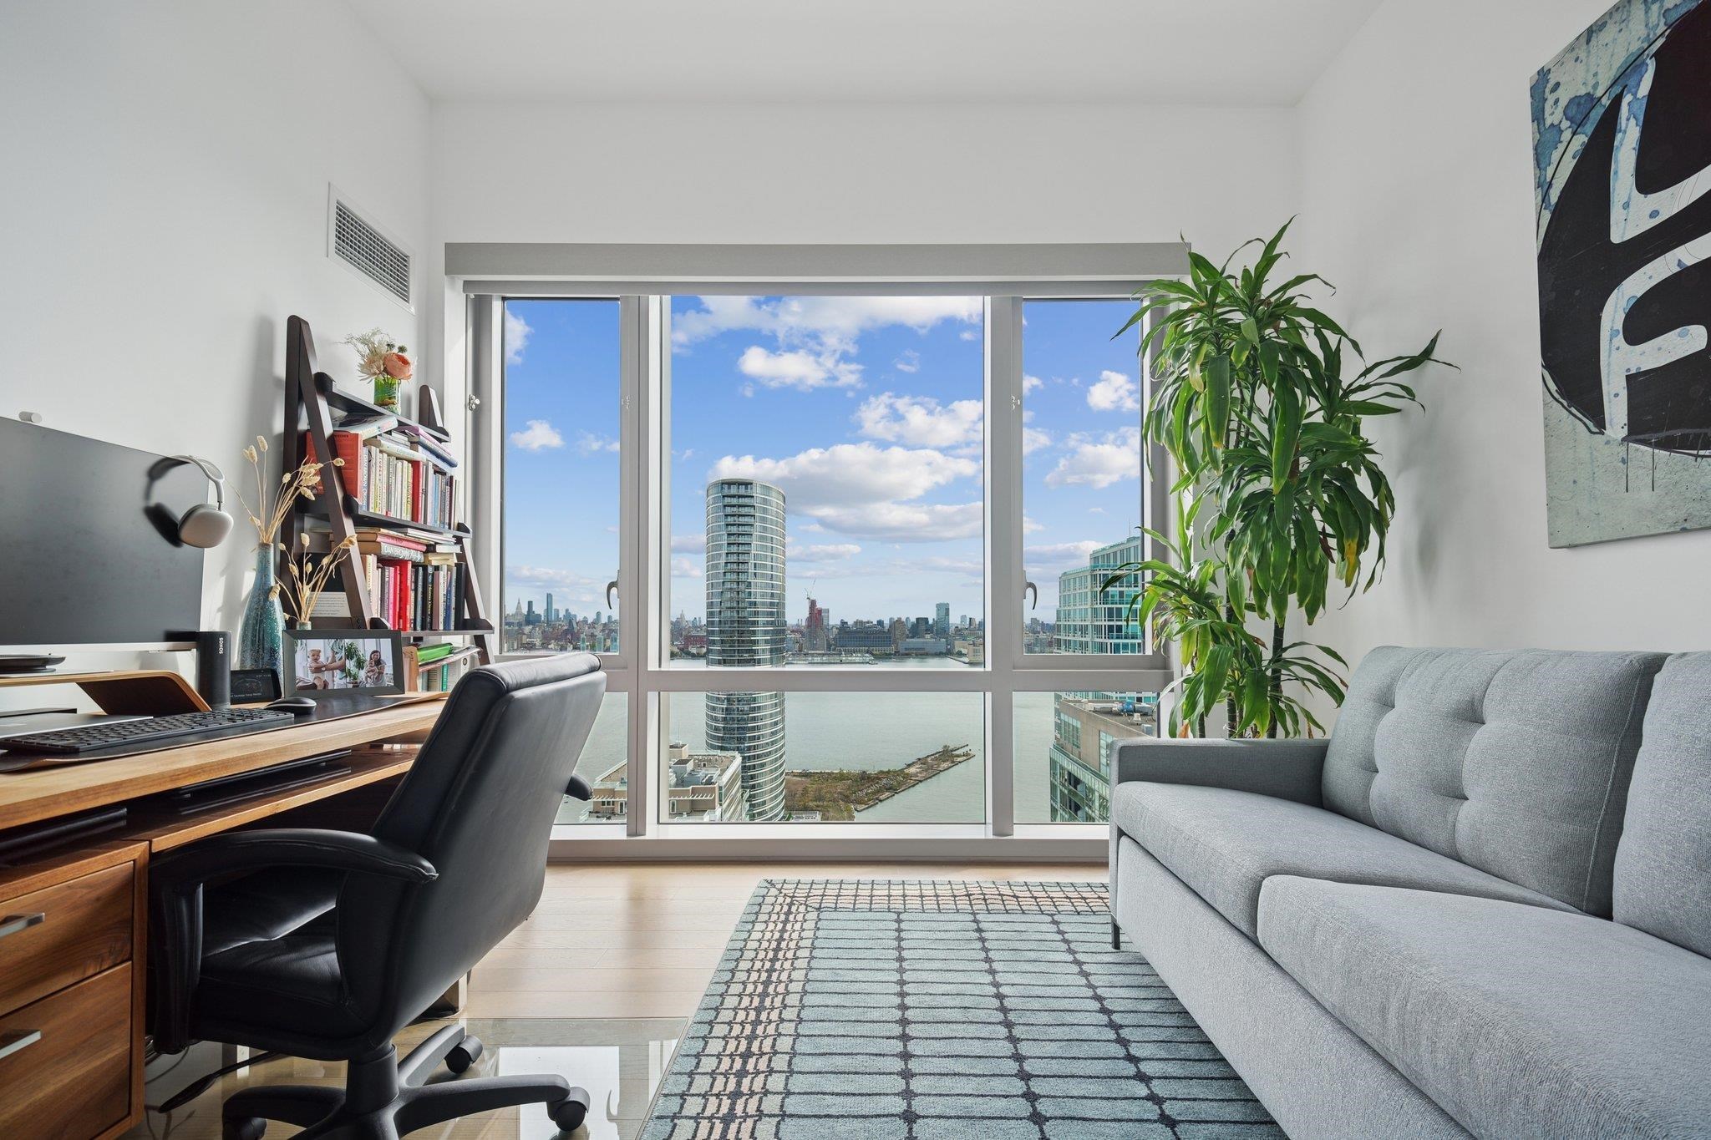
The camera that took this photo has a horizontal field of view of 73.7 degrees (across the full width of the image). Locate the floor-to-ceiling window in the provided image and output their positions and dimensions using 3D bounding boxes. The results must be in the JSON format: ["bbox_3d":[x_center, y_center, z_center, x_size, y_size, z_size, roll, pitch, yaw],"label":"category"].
[{"bbox_3d":[-0.149,-0.092,4.531,2.823,2.375,0.200,0,-2,1],"label":"floor-to-ceiling window"}]

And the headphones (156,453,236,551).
[{"bbox_3d":[-1.411,-0.147,2.444,0.170,0.195,0.100,0,-2,1],"label":"headphones"}]

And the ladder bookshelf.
[{"bbox_3d":[-1.396,0.194,3.774,0.500,1.825,0.995,0,-2,1],"label":"ladder bookshelf"}]

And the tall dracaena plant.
[{"bbox_3d":[1.232,-0.016,3.662,0.870,2.235,0.960,0,-2,1],"label":"tall dracaena plant"}]

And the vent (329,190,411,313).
[{"bbox_3d":[-1.640,-1.087,3.927,0.028,0.246,0.675,0,-2,1],"label":"vent"}]

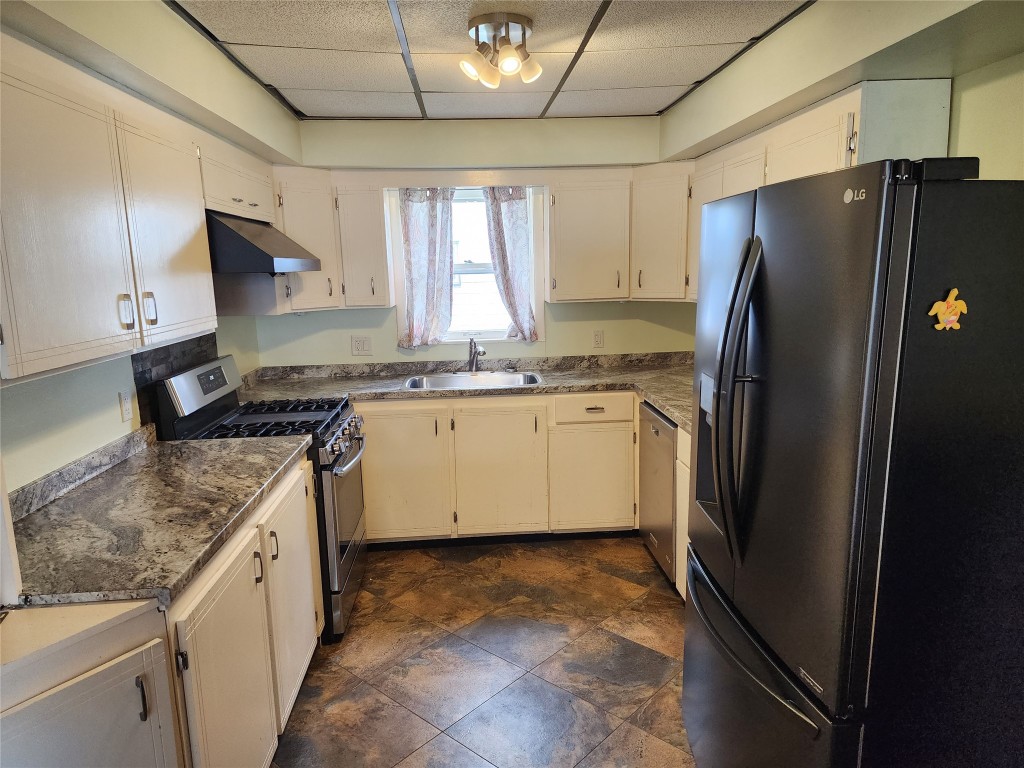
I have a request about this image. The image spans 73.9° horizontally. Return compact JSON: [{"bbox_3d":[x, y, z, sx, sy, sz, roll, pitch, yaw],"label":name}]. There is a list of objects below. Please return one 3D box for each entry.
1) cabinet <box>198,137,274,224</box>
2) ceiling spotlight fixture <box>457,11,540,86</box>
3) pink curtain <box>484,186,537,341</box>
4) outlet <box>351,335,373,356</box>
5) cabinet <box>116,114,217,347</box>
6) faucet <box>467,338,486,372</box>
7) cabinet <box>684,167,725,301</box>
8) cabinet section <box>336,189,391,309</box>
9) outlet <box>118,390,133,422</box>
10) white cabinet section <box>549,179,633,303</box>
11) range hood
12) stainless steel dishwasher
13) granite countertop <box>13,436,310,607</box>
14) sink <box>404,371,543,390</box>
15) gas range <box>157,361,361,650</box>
[{"bbox_3d":[-1.295,-0.832,2.853,0.330,0.279,0.935,-2,10,-4],"label":"cabinet"},{"bbox_3d":[-0.033,-1.034,2.099,0.252,0.176,0.247,-2,10,-4],"label":"ceiling spotlight fixture"},{"bbox_3d":[-0.004,-0.677,3.910,0.300,0.890,0.070,-2,10,-3],"label":"pink curtain"},{"bbox_3d":[-0.910,-0.230,4.117,0.119,0.117,0.012,-2,10,-4],"label":"outlet"},{"bbox_3d":[-1.191,-0.451,2.071,0.325,0.640,0.575,-2,10,-3],"label":"cabinet"},{"bbox_3d":[-0.205,-0.156,3.871,0.080,0.205,0.180,-4,10,-15],"label":"faucet"},{"bbox_3d":[1.125,-0.769,3.383,0.323,0.725,0.411,-2,10,-4],"label":"cabinet"},{"bbox_3d":[-0.835,-0.786,3.938,0.270,0.660,0.320,-2,10,-3],"label":"cabinet section"},{"bbox_3d":[-1.396,0.080,2.461,0.012,0.113,0.070,-2,10,-4],"label":"outlet"},{"bbox_3d":[0.435,-0.832,4.012,0.460,0.670,0.320,-2,10,-3],"label":"white cabinet section"},{"bbox_3d":[-1.130,-0.562,2.758,0.530,0.225,0.760,-2,10,-3],"label":"range hood"},{"bbox_3d":[0.992,0.499,3.363,0.600,0.810,0.600,-2,10,-3],"label":"stainless steel dishwasher"},{"bbox_3d":[-1.050,0.342,2.040,0.610,0.040,1.297,-2,10,-4],"label":"granite countertop"},{"bbox_3d":[-0.213,0.063,3.887,0.795,0.180,0.520,-2,10,-4],"label":"sink"},{"bbox_3d":[-1.026,0.475,3.013,0.680,1.130,0.760,-2,10,-3],"label":"gas range"}]

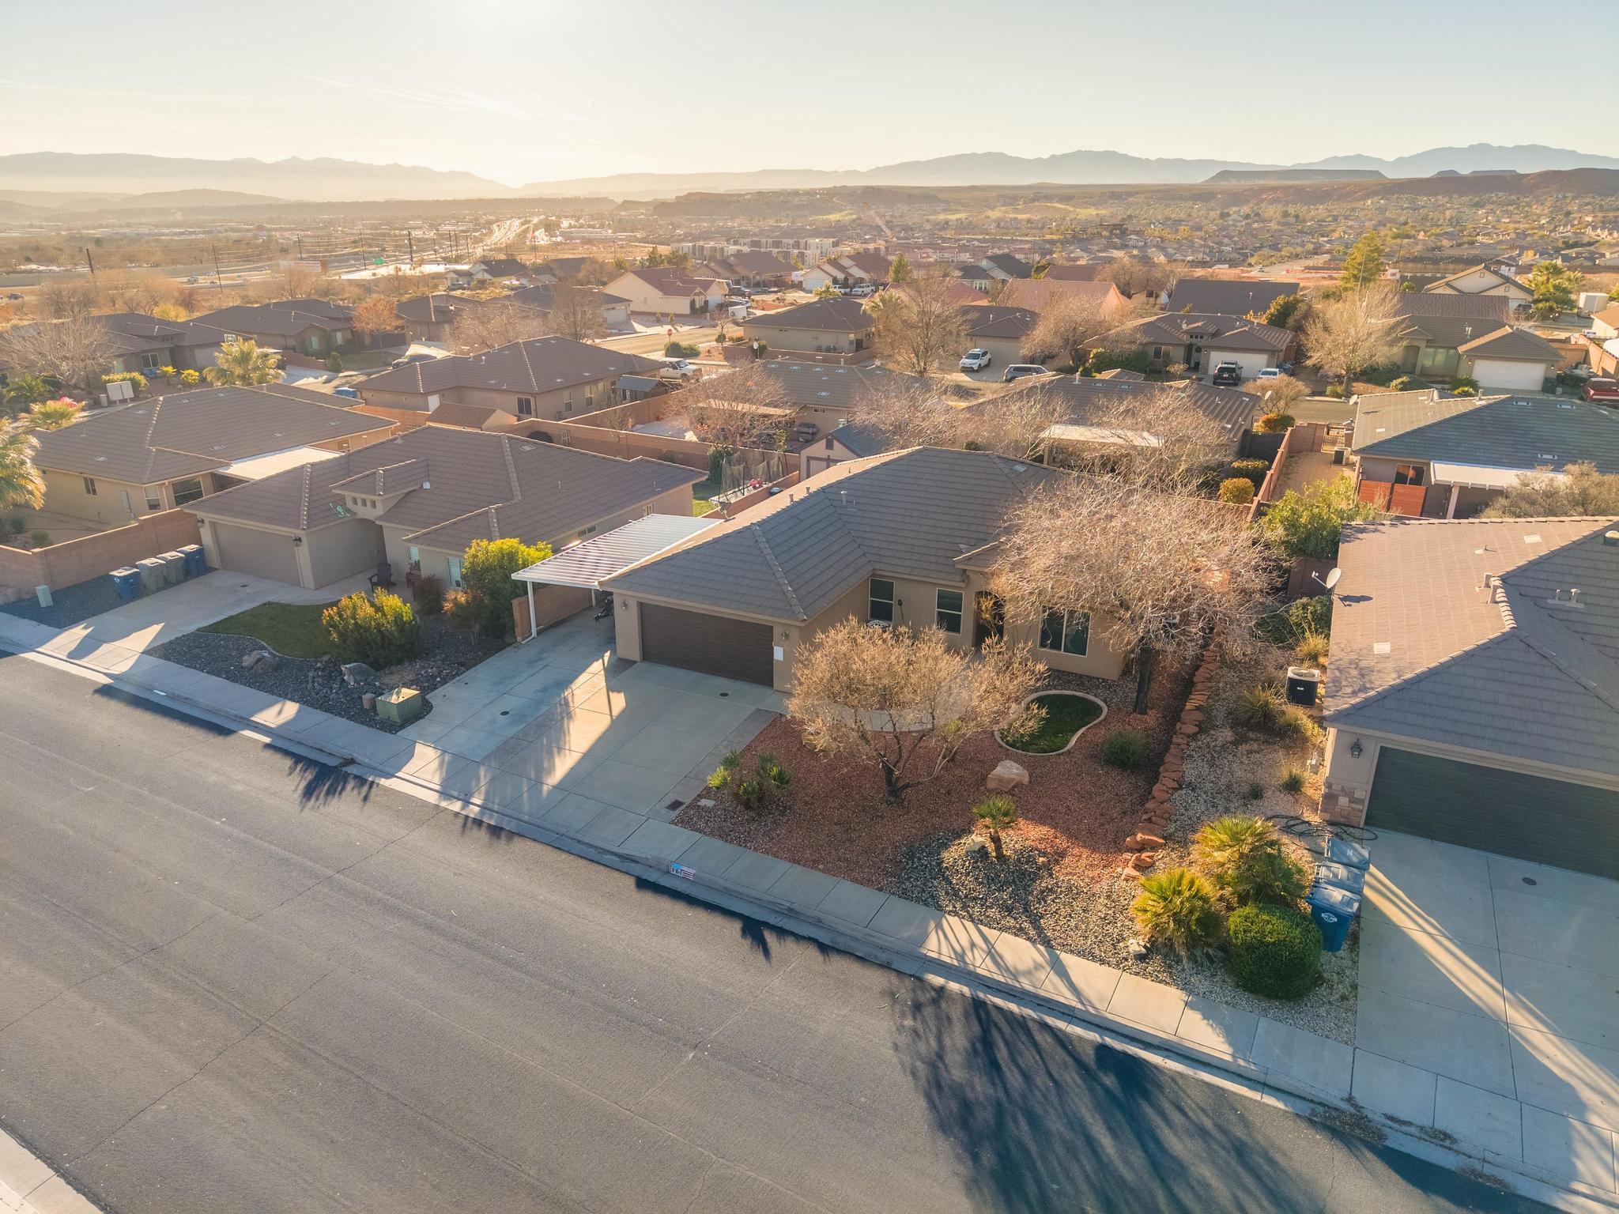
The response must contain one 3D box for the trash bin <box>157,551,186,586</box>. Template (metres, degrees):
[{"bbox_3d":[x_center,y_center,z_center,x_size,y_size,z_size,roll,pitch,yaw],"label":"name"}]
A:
[{"bbox_3d":[-25.702,-1.556,45.511,0.900,1.160,0.750,10,22,24],"label":"trash bin"}]

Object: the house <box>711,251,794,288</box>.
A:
[{"bbox_3d":[-12.403,-63.227,211.174,15.500,5.900,13.500,-12,23,-30],"label":"house"}]

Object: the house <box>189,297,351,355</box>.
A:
[{"bbox_3d":[-63.762,-35.286,140.136,17.500,5.400,16.000,9,22,23],"label":"house"}]

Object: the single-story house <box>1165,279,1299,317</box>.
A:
[{"bbox_3d":[53.057,-37.397,139.957,13.999,5.772,15.309,10,22,23],"label":"single-story house"}]

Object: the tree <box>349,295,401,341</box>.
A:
[{"bbox_3d":[-44.910,-28.937,115.395,5.200,5.900,5.200,10,22,24],"label":"tree"}]

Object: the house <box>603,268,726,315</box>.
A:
[{"bbox_3d":[-22.122,-49.225,174.054,16.079,5.700,11.629,10,22,23],"label":"house"}]

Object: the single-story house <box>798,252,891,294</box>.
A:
[{"bbox_3d":[7.203,-60.103,202.325,13.000,6.000,15.000,10,22,24],"label":"single-story house"}]

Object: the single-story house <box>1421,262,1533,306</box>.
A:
[{"bbox_3d":[86.642,-41.739,146.147,12.400,6.000,14.500,10,22,24],"label":"single-story house"}]

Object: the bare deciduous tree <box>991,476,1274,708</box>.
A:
[{"bbox_3d":[9.276,-0.171,33.001,7.922,7.156,7.922,0,21,0],"label":"bare deciduous tree"}]

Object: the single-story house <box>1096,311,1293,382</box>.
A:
[{"bbox_3d":[36.646,-25.228,106.187,16.100,4.650,15.300,10,22,24],"label":"single-story house"}]

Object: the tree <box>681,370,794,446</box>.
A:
[{"bbox_3d":[-4.405,-12.263,70.177,6.989,5.235,6.989,0,21,0],"label":"tree"}]

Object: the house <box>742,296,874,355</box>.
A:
[{"bbox_3d":[2.806,-31.528,123.857,12.767,4.900,18.787,10,22,23],"label":"house"}]

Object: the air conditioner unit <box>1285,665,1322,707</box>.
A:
[{"bbox_3d":[15.519,2.487,35.293,0.840,0.880,0.850,10,22,24],"label":"air conditioner unit"}]

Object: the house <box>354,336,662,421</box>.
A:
[{"bbox_3d":[-22.413,-17.871,87.018,15.247,5.100,19.320,10,22,23],"label":"house"}]

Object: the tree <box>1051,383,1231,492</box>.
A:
[{"bbox_3d":[16.406,-7.438,53.803,7.800,6.300,7.400,10,22,24],"label":"tree"}]

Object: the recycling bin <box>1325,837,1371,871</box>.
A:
[{"bbox_3d":[12.084,6.019,25.417,0.900,1.150,0.750,10,22,24],"label":"recycling bin"}]

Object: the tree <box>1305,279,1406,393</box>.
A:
[{"bbox_3d":[41.329,-20.429,85.157,7.800,8.050,7.600,0,20,0],"label":"tree"}]

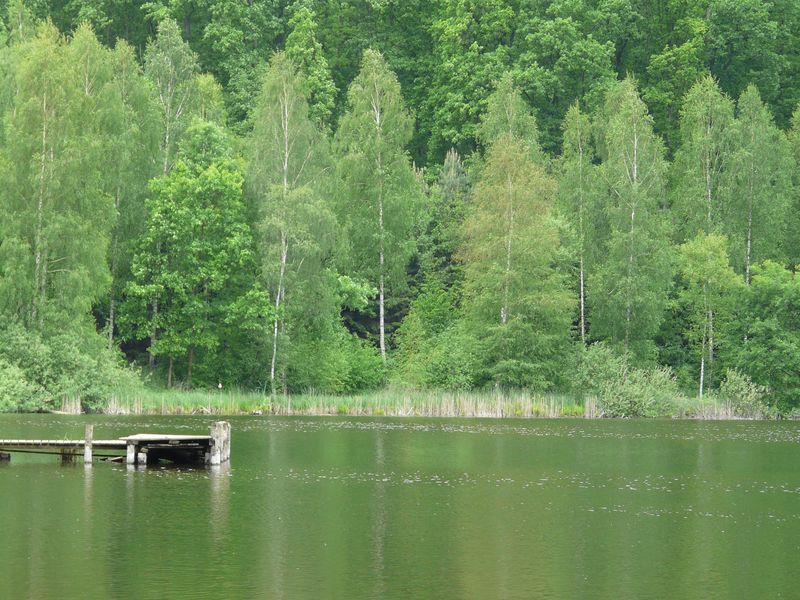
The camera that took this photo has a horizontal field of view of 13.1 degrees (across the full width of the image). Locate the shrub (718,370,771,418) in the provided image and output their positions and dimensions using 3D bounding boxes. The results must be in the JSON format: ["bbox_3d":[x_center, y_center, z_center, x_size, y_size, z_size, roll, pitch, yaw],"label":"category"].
[{"bbox_3d":[12.772,3.456,129.000,2.000,1.850,2.000,1,-1,0],"label":"shrub"}]

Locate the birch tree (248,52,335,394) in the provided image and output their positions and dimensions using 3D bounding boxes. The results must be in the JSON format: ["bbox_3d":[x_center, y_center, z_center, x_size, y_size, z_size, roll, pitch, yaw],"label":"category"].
[{"bbox_3d":[-4.120,-2.791,132.500,3.270,13.210,3.430,1,-1,0],"label":"birch tree"}]

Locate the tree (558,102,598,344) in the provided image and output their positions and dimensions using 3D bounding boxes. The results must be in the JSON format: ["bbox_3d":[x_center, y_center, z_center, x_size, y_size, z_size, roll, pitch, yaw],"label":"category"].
[{"bbox_3d":[7.059,-2.076,138.000,1.580,11.470,1.820,1,-1,0],"label":"tree"}]

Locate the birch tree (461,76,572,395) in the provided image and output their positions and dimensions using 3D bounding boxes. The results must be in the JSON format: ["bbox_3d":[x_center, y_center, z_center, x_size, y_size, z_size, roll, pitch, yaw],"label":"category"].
[{"bbox_3d":[4.419,-2.429,133.500,4.360,12.240,4.360,1,-1,0],"label":"birch tree"}]

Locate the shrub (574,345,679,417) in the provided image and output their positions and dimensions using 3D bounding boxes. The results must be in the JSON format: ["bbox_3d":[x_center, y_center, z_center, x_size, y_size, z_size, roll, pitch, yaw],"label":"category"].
[{"bbox_3d":[8.442,2.987,129.500,3.790,2.820,3.410,1,-1,0],"label":"shrub"}]

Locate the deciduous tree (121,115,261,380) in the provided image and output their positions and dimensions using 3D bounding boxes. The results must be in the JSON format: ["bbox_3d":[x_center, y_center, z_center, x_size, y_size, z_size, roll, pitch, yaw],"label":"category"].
[{"bbox_3d":[-8.027,-1.644,135.000,5.260,10.600,5.000,1,-1,0],"label":"deciduous tree"}]

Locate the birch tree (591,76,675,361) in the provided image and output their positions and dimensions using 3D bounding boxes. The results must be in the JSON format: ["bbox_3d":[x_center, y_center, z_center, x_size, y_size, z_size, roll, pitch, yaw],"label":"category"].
[{"bbox_3d":[9.094,-2.484,136.500,3.130,12.360,3.290,1,-1,0],"label":"birch tree"}]

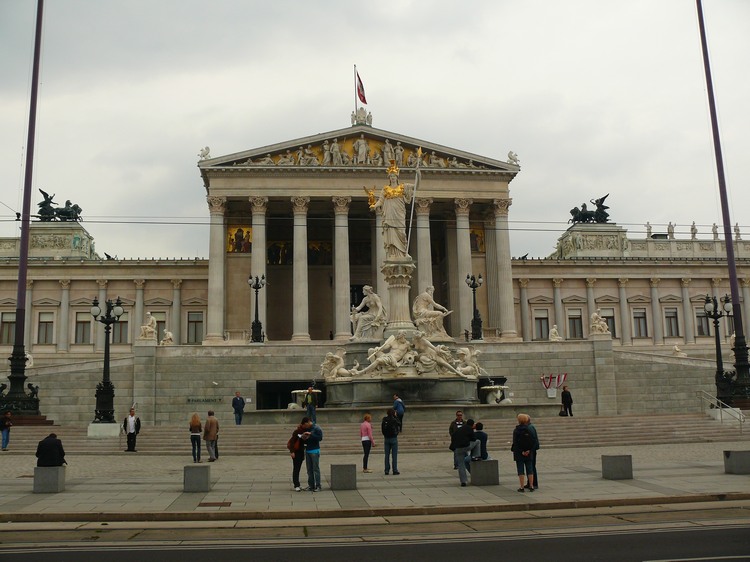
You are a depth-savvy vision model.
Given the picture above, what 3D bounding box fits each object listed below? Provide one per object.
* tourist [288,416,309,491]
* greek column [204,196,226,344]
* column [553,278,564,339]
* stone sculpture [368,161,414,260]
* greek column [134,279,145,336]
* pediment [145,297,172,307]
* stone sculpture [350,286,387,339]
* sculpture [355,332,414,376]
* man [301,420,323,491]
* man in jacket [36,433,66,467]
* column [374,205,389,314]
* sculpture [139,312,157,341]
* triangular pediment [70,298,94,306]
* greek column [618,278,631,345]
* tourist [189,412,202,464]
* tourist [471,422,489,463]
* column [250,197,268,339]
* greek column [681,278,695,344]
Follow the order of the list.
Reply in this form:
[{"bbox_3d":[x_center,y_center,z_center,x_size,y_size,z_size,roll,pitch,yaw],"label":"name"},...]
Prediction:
[{"bbox_3d":[-1.753,3.979,17.471,0.500,1.661,0.500,0,-9,-8],"label":"tourist"},{"bbox_3d":[-12.402,-0.836,58.946,1.600,11.590,1.600,0,-10,-6],"label":"greek column"},{"bbox_3d":[17.369,2.994,71.134,0.950,6.500,0.950,0,-10,-6],"label":"column"},{"bbox_3d":[0.923,-3.829,41.176,2.600,5.550,1.800,0,-10,-6],"label":"stone sculpture"},{"bbox_3d":[-23.567,3.427,75.883,1.000,7.148,1.000,0,-9,-6],"label":"greek column"},{"bbox_3d":[-20.582,1.972,72.204,2.620,0.820,0.500,0,-10,-5],"label":"pediment"},{"bbox_3d":[-0.322,1.656,39.055,1.888,2.890,1.450,2,-10,-17],"label":"stone sculpture"},{"bbox_3d":[0.482,3.720,38.496,2.999,2.305,1.800,-3,-10,10],"label":"sculpture"},{"bbox_3d":[-1.461,4.114,18.006,0.420,1.670,0.540,7,-13,-40],"label":"man"},{"bbox_3d":[-7.849,4.390,18.362,0.680,1.361,0.750,0,-9,-10],"label":"man in jacket"},{"bbox_3d":[0.872,-1.222,66.602,1.500,12.659,1.500,0,-10,-6],"label":"column"},{"bbox_3d":[-15.875,3.158,53.253,1.250,1.904,0.950,1,-9,-11],"label":"sculpture"},{"bbox_3d":[-27.523,2.012,71.603,2.620,0.820,0.500,0,-10,-5],"label":"triangular pediment"},{"bbox_3d":[23.815,2.959,71.928,0.950,6.500,0.950,0,-10,-6],"label":"greek column"},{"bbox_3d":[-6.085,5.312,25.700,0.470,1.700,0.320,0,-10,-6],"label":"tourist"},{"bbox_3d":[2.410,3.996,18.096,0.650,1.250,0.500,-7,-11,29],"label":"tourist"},{"bbox_3d":[-10.022,-1.213,65.550,1.500,12.565,1.500,0,-10,-6],"label":"column"},{"bbox_3d":[33.954,3.284,81.993,1.000,7.205,1.000,0,-9,-6],"label":"greek column"}]

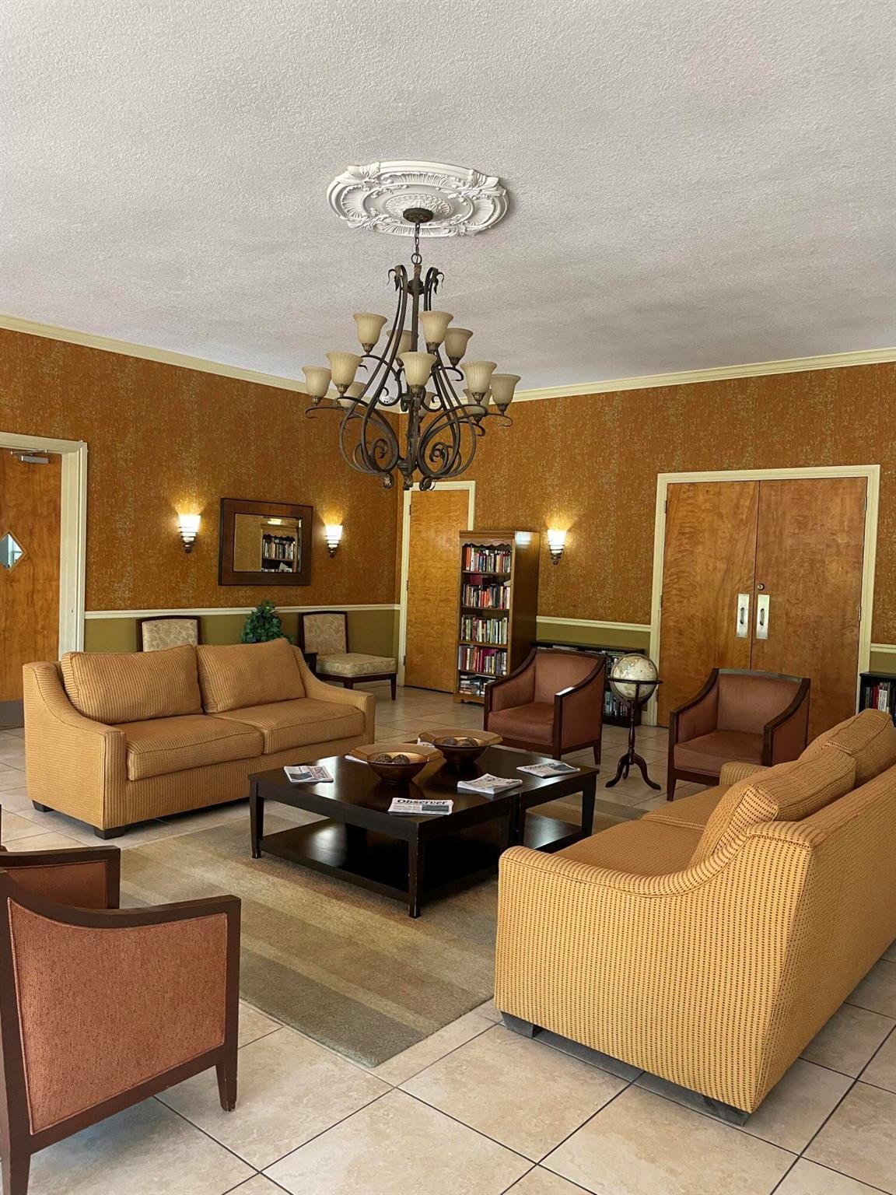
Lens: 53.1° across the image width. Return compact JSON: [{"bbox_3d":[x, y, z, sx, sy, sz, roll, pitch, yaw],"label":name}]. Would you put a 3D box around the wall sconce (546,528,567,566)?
[{"bbox_3d":[1.099,-0.525,9.325,0.219,0.365,0.118,4,3,40],"label":"wall sconce"}]

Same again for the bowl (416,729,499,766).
[{"bbox_3d":[0.067,0.835,4.895,0.453,0.142,0.453,4,3,40],"label":"bowl"}]

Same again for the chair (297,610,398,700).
[{"bbox_3d":[-1.034,0.604,9.287,0.784,0.897,0.675,4,3,40],"label":"chair"}]

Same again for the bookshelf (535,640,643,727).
[{"bbox_3d":[1.333,0.810,8.629,1.125,0.703,0.281,4,3,40],"label":"bookshelf"}]

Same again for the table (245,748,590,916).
[{"bbox_3d":[-0.087,1.118,4.694,1.131,0.411,1.493,4,3,40],"label":"table"}]

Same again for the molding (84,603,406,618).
[{"bbox_3d":[-1.804,0.133,8.973,0.033,0.061,3.804,4,3,40],"label":"molding"}]

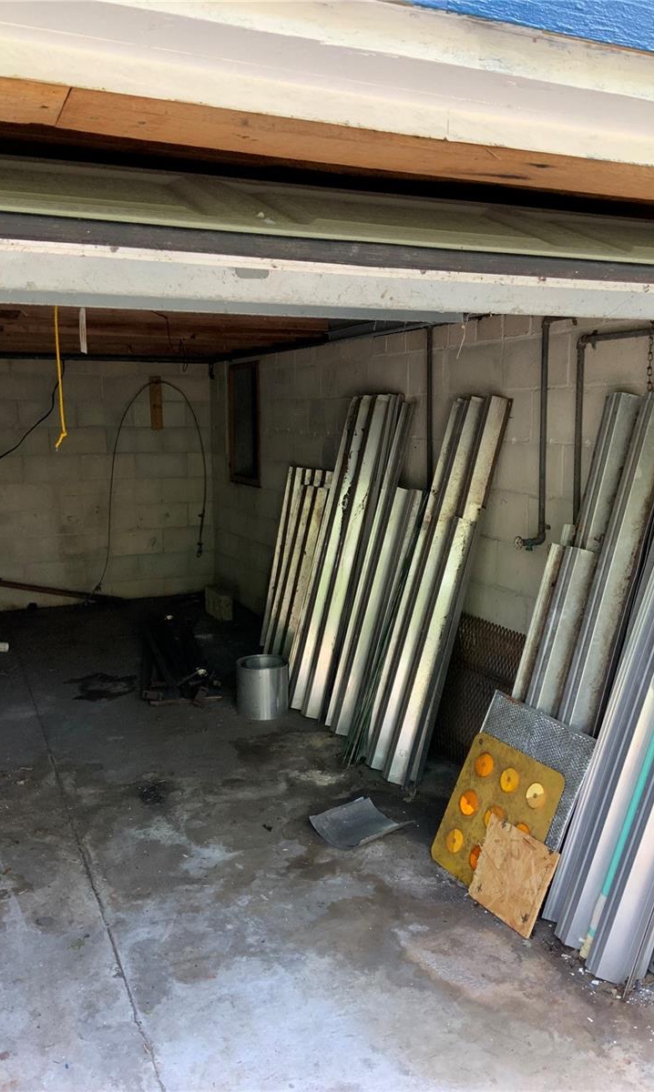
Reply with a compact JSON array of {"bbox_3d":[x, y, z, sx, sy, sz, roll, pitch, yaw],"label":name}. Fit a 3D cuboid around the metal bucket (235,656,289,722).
[{"bbox_3d":[-0.320,0.699,4.536,0.253,0.255,0.253,0,9,0],"label":"metal bucket"}]

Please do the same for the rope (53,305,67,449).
[{"bbox_3d":[-0.612,-0.418,2.098,0.028,0.385,0.020,-4,9,-24],"label":"rope"}]

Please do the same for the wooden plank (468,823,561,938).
[{"bbox_3d":[0.554,0.976,2.726,0.012,0.253,0.298,19,-2,-28],"label":"wooden plank"}]

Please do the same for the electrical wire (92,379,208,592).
[{"bbox_3d":[-1.387,-0.469,7.145,0.960,1.645,0.080,-4,9,-24],"label":"electrical wire"}]

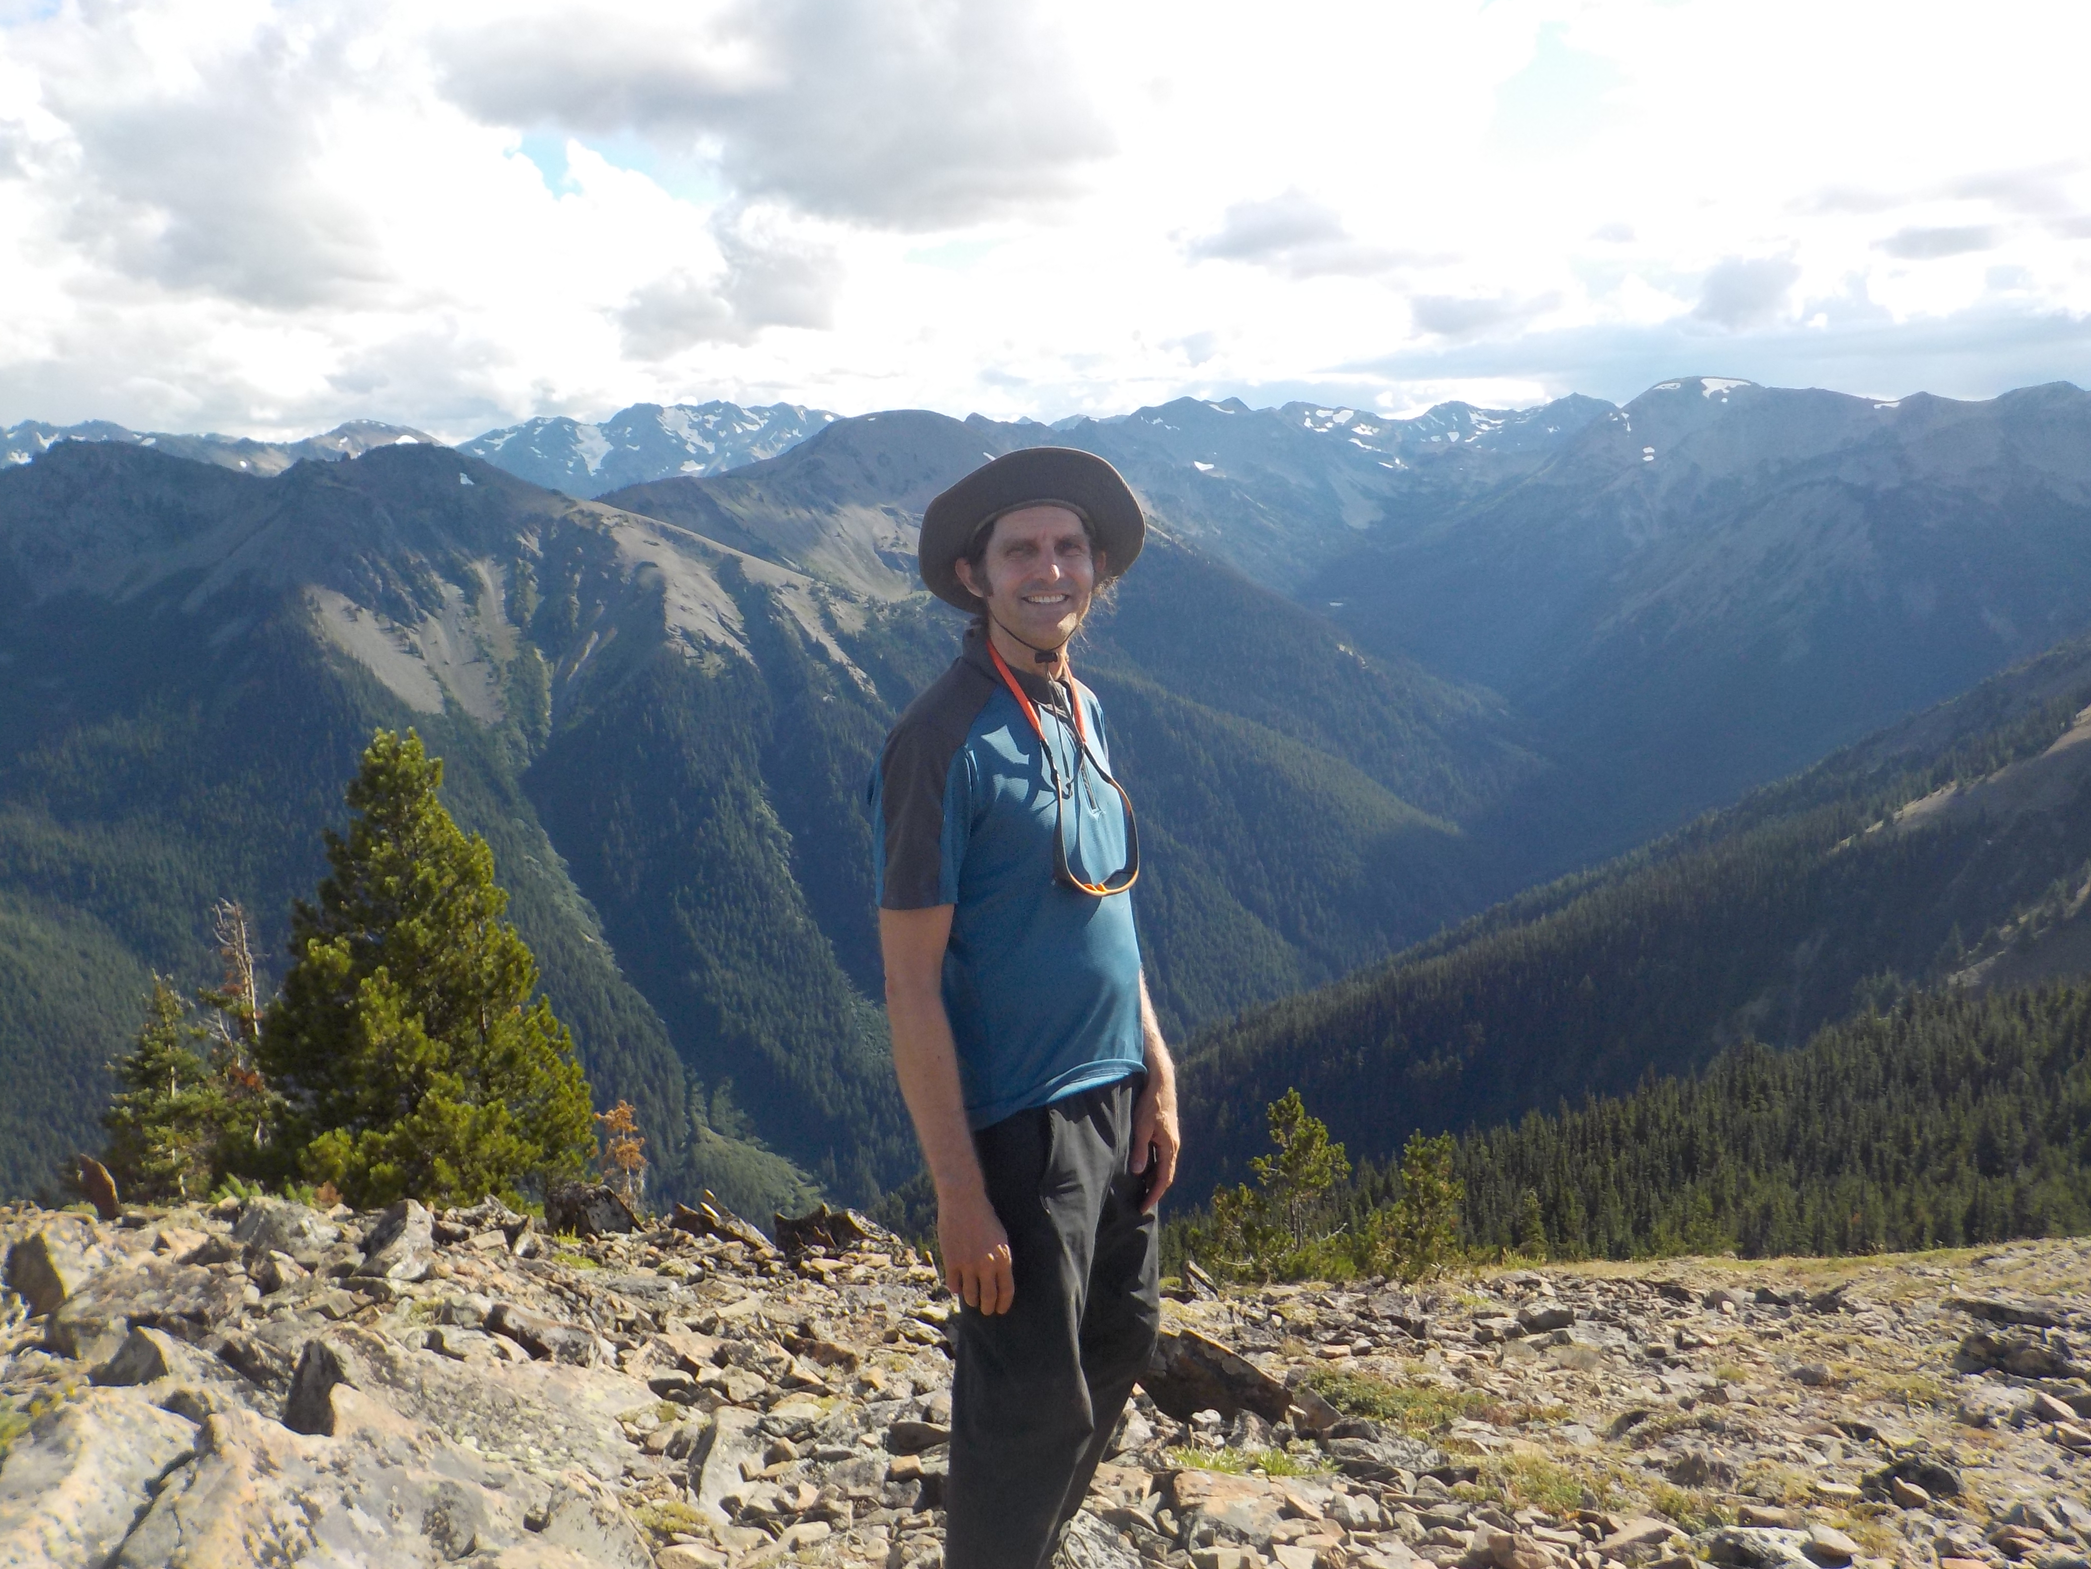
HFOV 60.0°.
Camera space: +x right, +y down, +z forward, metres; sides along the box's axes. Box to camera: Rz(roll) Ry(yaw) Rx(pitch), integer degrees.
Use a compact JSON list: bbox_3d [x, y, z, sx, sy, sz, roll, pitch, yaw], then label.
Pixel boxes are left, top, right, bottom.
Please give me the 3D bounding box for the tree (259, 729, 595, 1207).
[{"bbox_3d":[-2.900,0.890,8.500,1.550,2.330,1.500,-3,10,-19],"label":"tree"}]

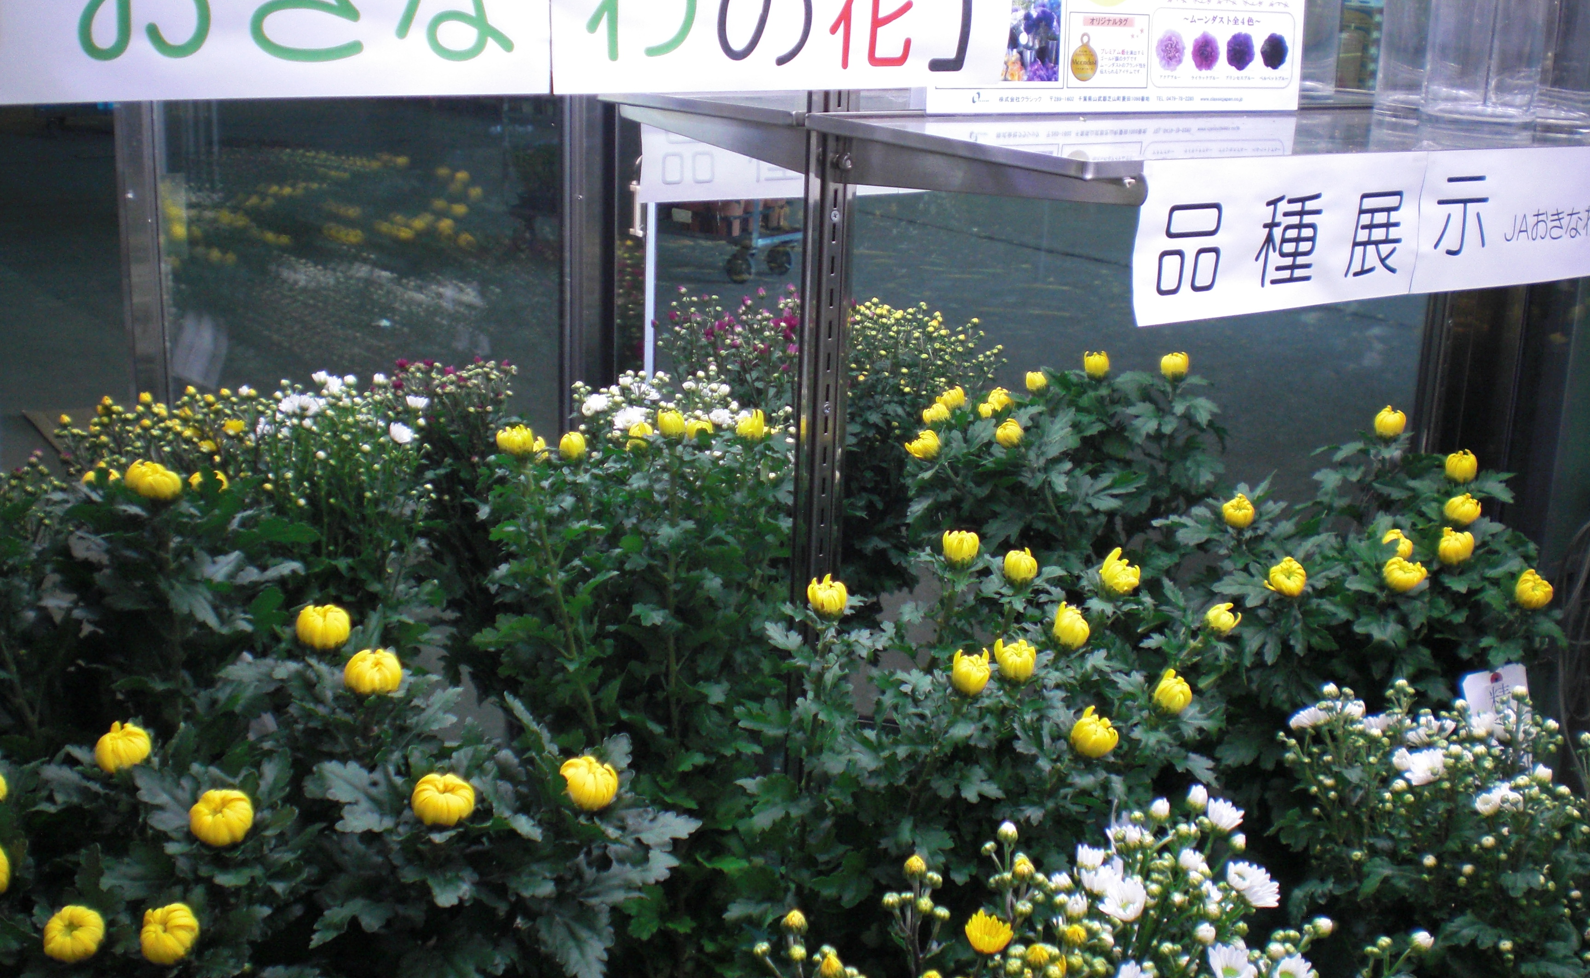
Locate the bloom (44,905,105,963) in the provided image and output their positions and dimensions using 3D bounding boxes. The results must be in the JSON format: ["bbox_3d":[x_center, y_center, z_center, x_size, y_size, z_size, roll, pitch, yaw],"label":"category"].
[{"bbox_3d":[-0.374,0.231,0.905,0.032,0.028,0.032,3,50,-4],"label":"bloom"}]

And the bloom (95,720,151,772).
[{"bbox_3d":[-0.368,0.141,0.955,0.032,0.028,0.032,-18,39,-22],"label":"bloom"}]

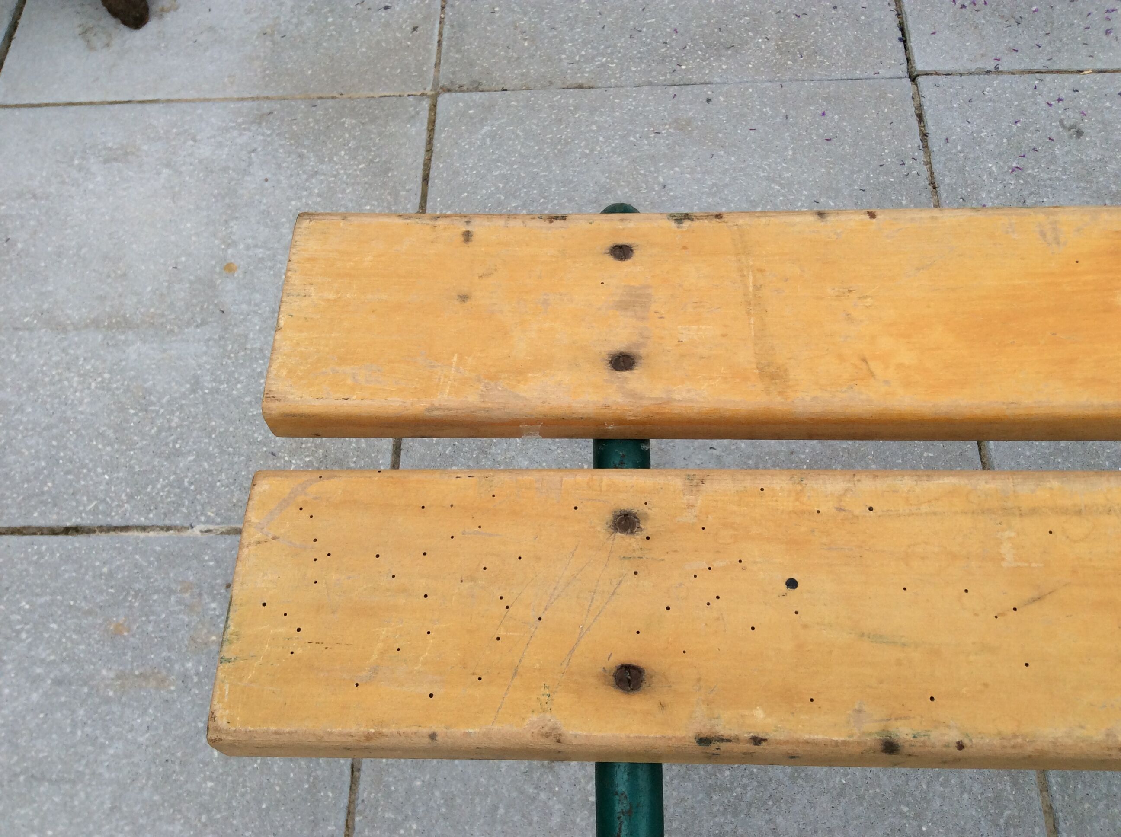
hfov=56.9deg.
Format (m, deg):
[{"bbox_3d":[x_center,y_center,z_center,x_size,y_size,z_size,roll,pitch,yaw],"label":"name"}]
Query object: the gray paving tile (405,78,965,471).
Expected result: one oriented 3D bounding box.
[{"bbox_3d":[0.129,-0.141,1.160,0.580,0.045,0.580,0,62,4],"label":"gray paving tile"}]

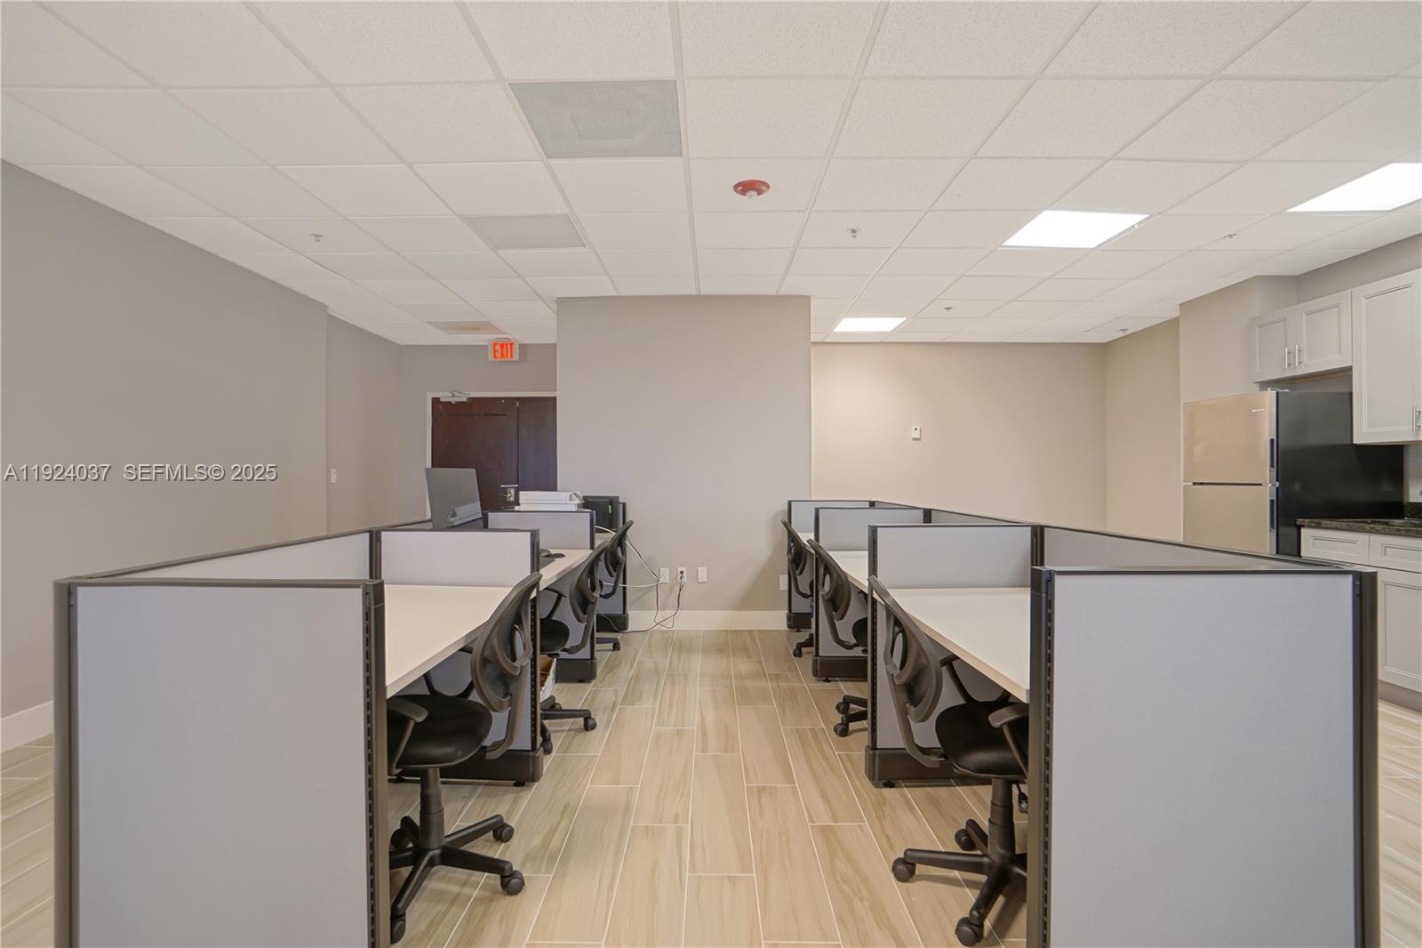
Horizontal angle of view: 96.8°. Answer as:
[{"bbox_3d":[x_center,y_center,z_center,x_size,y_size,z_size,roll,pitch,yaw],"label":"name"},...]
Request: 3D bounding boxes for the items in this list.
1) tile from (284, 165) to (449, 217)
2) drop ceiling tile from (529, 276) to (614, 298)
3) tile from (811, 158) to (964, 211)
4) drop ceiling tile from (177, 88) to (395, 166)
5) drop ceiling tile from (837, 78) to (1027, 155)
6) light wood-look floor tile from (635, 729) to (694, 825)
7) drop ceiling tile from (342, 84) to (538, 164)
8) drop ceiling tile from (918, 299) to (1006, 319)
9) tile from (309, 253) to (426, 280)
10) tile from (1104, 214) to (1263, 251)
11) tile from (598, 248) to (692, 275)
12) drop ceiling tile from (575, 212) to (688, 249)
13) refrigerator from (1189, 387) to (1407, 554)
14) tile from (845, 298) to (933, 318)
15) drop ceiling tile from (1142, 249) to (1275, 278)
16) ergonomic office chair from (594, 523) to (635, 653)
[{"bbox_3d":[-1.653,-1.388,3.098,0.615,0.018,0.570,0,0,0],"label":"tile"},{"bbox_3d":[-1.026,-1.416,4.815,0.620,0.020,0.580,0,0,0],"label":"drop ceiling tile"},{"bbox_3d":[0.872,-1.457,3.199,0.630,0.020,0.595,0,0,0],"label":"tile"},{"bbox_3d":[-1.725,-1.452,2.647,0.630,0.020,0.595,0,0,0],"label":"drop ceiling tile"},{"bbox_3d":[0.869,-1.459,2.614,0.630,0.020,0.595,0,0,0],"label":"drop ceiling tile"},{"bbox_3d":[-0.180,1.269,2.708,0.205,0.010,0.840,0,0,0],"label":"light wood-look floor tile"},{"bbox_3d":[-1.037,-1.403,2.541,0.614,0.020,0.557,0,0,1],"label":"drop ceiling tile"},{"bbox_3d":[2.185,-1.456,5.559,0.630,0.020,0.595,0,0,0],"label":"drop ceiling tile"},{"bbox_3d":[-2.266,-1.388,4.216,0.615,0.018,0.570,0,0,0],"label":"tile"},{"bbox_3d":[2.824,-1.461,3.804,0.630,0.020,0.595,0,0,0],"label":"tile"},{"bbox_3d":[-0.413,-1.413,4.208,0.620,0.020,0.580,0,0,0],"label":"tile"},{"bbox_3d":[-0.412,-1.389,3.617,0.605,0.020,0.550,0,0,0],"label":"drop ceiling tile"},{"bbox_3d":[3.870,0.360,4.254,0.839,1.751,0.680,0,0,0],"label":"refrigerator"},{"bbox_3d":[1.488,-1.422,5.415,0.618,0.020,0.576,0,0,0],"label":"tile"},{"bbox_3d":[3.363,-1.424,4.250,0.618,0.020,0.576,0,0,0],"label":"drop ceiling tile"},{"bbox_3d":[-0.880,0.815,4.460,0.670,0.950,0.600,0,0,0],"label":"ergonomic office chair"}]

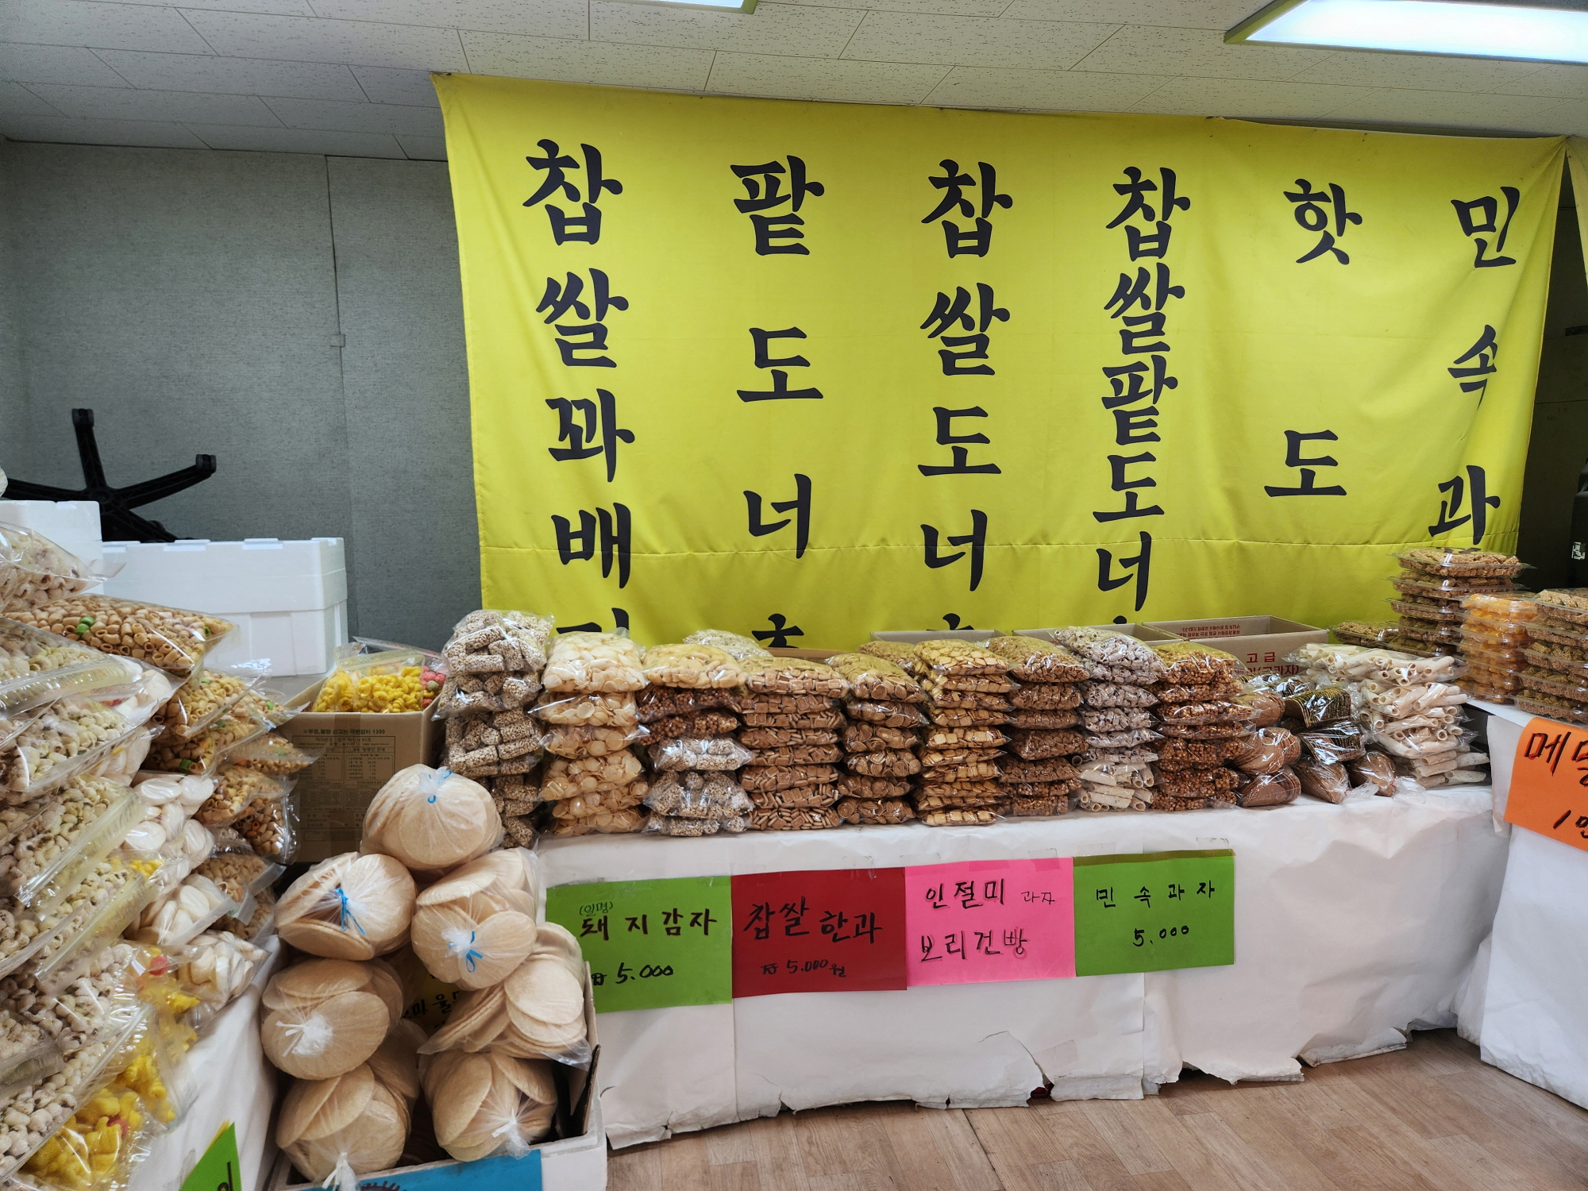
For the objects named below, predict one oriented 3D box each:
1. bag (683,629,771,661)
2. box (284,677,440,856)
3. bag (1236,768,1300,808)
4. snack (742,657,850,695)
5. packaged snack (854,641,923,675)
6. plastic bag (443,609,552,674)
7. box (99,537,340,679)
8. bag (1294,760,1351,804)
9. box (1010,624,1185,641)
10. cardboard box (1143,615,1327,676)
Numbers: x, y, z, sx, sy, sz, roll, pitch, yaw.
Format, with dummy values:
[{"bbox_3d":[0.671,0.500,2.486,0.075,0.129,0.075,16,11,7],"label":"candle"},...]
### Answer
[{"bbox_3d":[-0.155,0.119,2.523,0.210,0.070,0.220,-1,8,-8],"label":"bag"},{"bbox_3d":[-0.883,0.342,2.282,0.285,0.295,0.430,-1,8,-4],"label":"box"},{"bbox_3d":[1.093,0.426,2.473,0.145,0.085,0.165,-1,8,-8],"label":"bag"},{"bbox_3d":[-0.006,0.167,2.321,0.225,0.055,0.205,-1,8,-8],"label":"snack"},{"bbox_3d":[0.249,0.161,2.586,0.200,0.060,0.220,-1,8,-8],"label":"packaged snack"},{"bbox_3d":[-0.614,0.096,2.195,0.230,0.095,0.220,-1,8,-8],"label":"plastic bag"},{"bbox_3d":[-1.502,0.020,2.692,0.620,0.315,0.360,-2,8,-14],"label":"box"},{"bbox_3d":[1.250,0.419,2.504,0.130,0.085,0.175,-1,8,-5],"label":"bag"},{"bbox_3d":[0.815,0.254,2.888,0.390,0.300,0.260,-2,8,-11],"label":"box"},{"bbox_3d":[1.239,0.239,2.997,0.455,0.300,0.265,-2,8,-14],"label":"cardboard box"}]

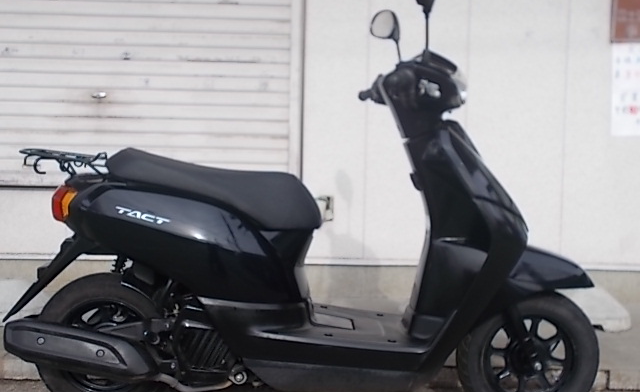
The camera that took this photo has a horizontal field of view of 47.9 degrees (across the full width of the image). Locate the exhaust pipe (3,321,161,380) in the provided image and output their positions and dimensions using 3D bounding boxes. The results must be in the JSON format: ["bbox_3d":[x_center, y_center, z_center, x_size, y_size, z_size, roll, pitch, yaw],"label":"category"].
[{"bbox_3d":[-0.614,0.394,1.881,0.390,0.115,0.130,11,3,-6],"label":"exhaust pipe"}]

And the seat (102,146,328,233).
[{"bbox_3d":[-0.288,-0.021,1.997,0.600,0.210,0.270,1,4,-5],"label":"seat"}]

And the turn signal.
[{"bbox_3d":[-0.663,0.021,1.877,0.070,0.097,0.090,0,4,-16],"label":"turn signal"}]

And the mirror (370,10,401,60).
[{"bbox_3d":[0.204,-0.495,2.229,0.060,0.165,0.125,0,4,-22],"label":"mirror"}]

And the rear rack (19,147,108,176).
[{"bbox_3d":[-0.688,-0.093,1.957,0.225,0.070,0.210,1,4,-5],"label":"rear rack"}]

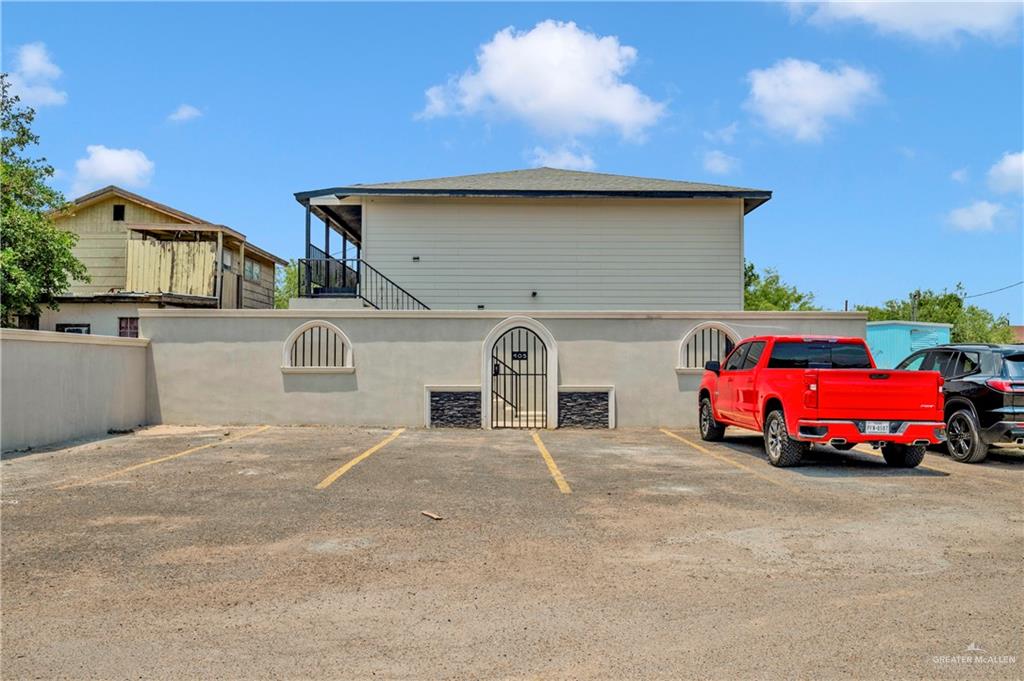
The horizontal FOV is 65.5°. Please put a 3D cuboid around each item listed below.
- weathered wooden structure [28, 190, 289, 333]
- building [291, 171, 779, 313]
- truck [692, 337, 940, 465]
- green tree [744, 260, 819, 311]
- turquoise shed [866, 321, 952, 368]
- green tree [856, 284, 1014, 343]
[{"bbox_3d":[-11.000,-1.066,25.481,6.600,6.600,9.500,0,-1,-1],"label":"weathered wooden structure"},{"bbox_3d":[0.450,-1.719,27.398,12.800,8.000,13.200,0,-1,-1],"label":"building"},{"bbox_3d":[4.860,0.961,13.724,2.060,1.970,5.880,0,-1,-2],"label":"truck"},{"bbox_3d":[11.000,-0.493,34.572,5.200,5.900,5.200,0,-1,0],"label":"green tree"},{"bbox_3d":[11.000,0.869,23.832,3.000,2.650,3.000,0,-1,-1],"label":"turquoise shed"},{"bbox_3d":[19.000,-0.007,36.061,7.000,5.000,6.000,0,-1,0],"label":"green tree"}]

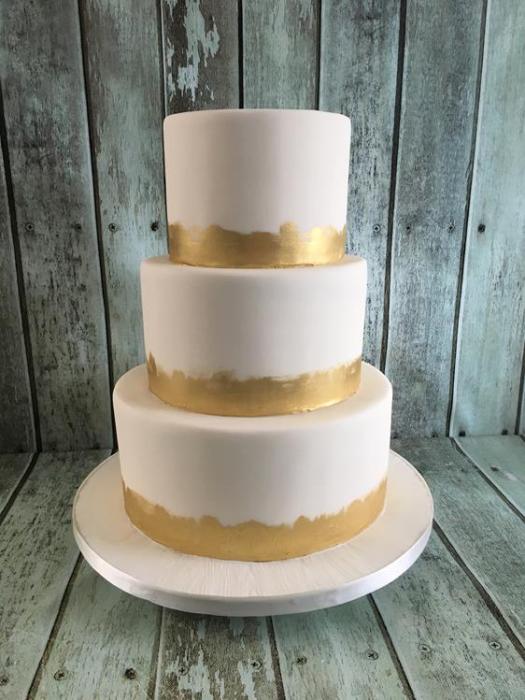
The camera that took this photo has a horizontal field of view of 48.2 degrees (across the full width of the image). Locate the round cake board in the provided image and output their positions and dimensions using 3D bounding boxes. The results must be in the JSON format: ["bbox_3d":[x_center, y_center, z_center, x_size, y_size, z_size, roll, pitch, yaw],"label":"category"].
[{"bbox_3d":[-0.008,0.143,0.593,0.348,0.016,0.348,0,15,0],"label":"round cake board"}]

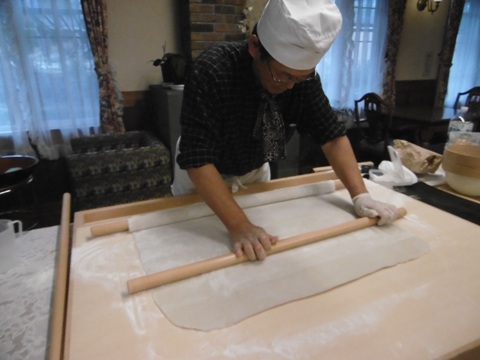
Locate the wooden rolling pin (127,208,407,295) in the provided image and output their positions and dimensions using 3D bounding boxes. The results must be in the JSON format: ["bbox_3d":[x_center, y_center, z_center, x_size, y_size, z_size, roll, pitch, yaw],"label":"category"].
[{"bbox_3d":[0.151,0.179,0.945,0.900,0.031,0.031,-10,21,-24],"label":"wooden rolling pin"}]

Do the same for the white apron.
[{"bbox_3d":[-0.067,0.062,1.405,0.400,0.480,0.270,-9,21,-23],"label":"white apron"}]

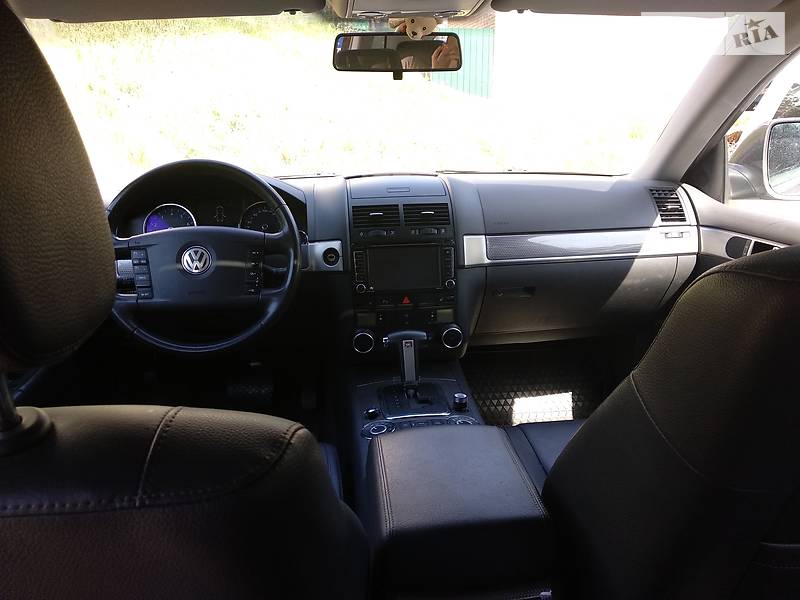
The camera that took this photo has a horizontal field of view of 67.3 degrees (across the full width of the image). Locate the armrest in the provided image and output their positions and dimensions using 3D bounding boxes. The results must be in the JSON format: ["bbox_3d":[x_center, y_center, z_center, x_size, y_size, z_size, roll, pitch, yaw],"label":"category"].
[{"bbox_3d":[0.079,0.307,0.930,0.245,0.120,0.290,-3,17,-6],"label":"armrest"}]

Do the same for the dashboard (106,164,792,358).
[{"bbox_3d":[0.005,-0.107,1.470,1.500,0.450,0.460,-3,17,-6],"label":"dashboard"}]

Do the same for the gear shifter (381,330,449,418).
[{"bbox_3d":[0.026,0.140,1.252,0.120,0.155,0.150,-3,17,-6],"label":"gear shifter"}]

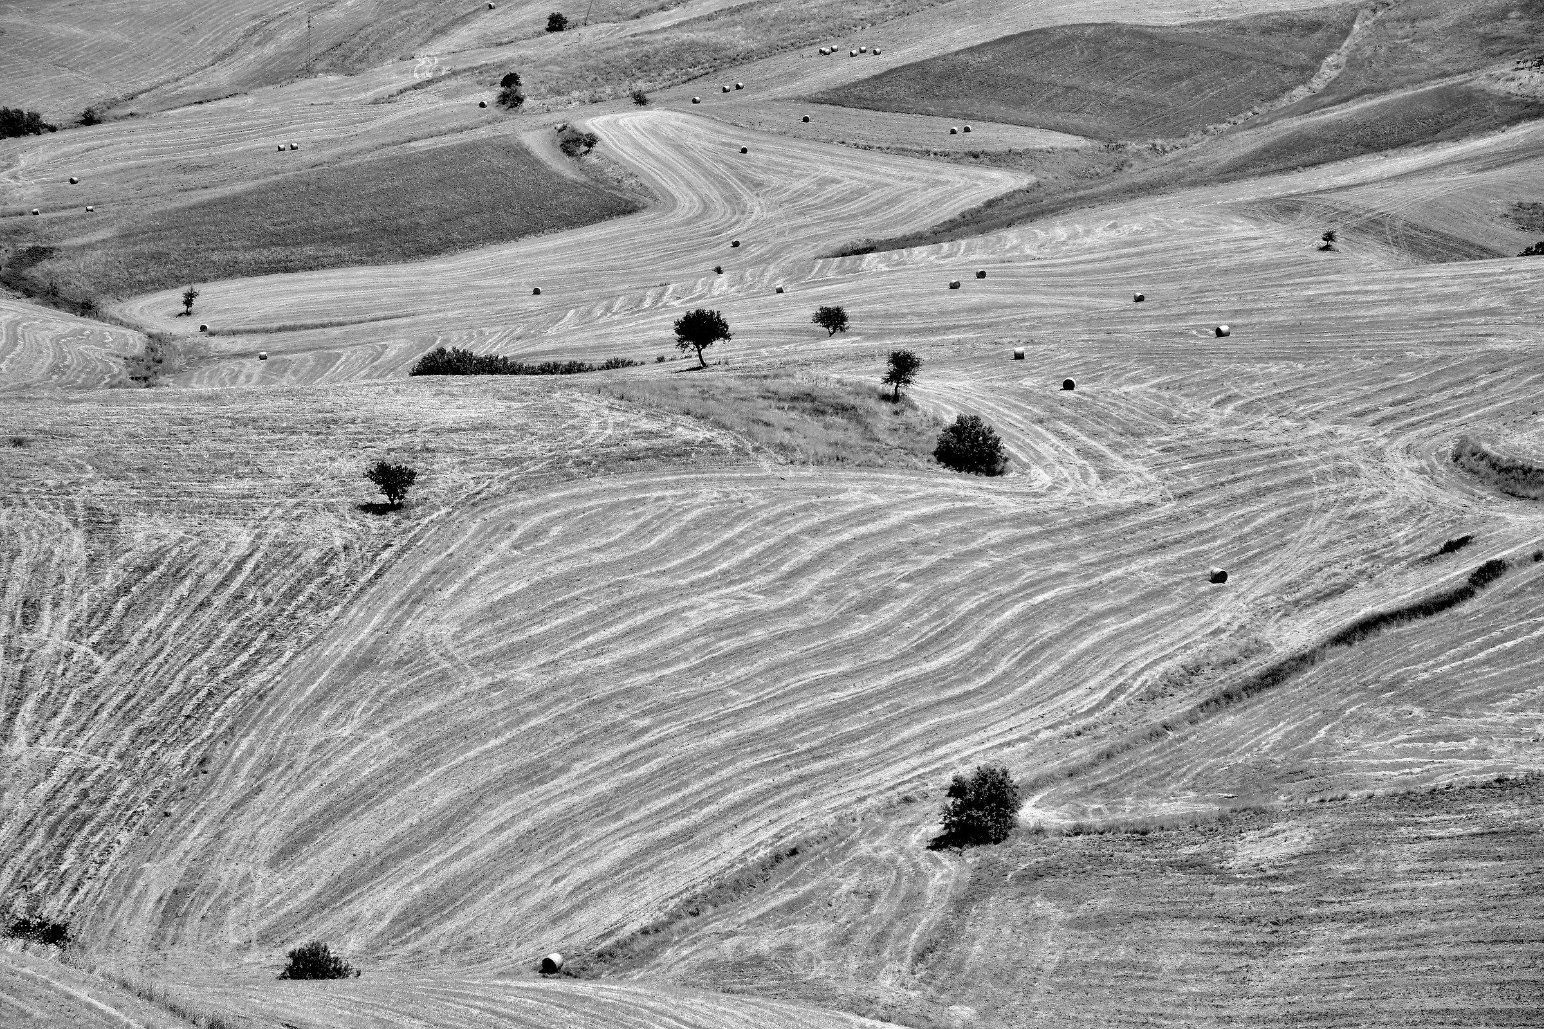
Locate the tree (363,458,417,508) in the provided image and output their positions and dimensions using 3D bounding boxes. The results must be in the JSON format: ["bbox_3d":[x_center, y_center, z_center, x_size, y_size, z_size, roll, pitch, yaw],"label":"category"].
[{"bbox_3d":[-45.645,-3.751,805.000,6.346,5.208,6.028,0,10,0],"label":"tree"}]

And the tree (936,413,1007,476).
[{"bbox_3d":[23.577,-8.388,800.000,8.599,6.800,8.169,0,10,0],"label":"tree"}]

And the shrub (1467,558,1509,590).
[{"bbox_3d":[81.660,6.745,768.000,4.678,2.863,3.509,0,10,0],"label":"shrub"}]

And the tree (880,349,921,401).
[{"bbox_3d":[16.294,-17.595,850.000,5.025,6.289,4.774,0,10,0],"label":"tree"}]

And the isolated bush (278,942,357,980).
[{"bbox_3d":[-43.169,42.555,640.000,7.567,3.705,6.054,0,10,0],"label":"isolated bush"}]

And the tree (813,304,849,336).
[{"bbox_3d":[8.599,-28.855,1000.000,5.195,4.473,4.936,0,10,0],"label":"tree"}]

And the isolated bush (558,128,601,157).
[{"bbox_3d":[-43.291,-83.494,1515.000,9.228,5.621,6.921,0,10,0],"label":"isolated bush"}]

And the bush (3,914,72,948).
[{"bbox_3d":[-70.430,39.882,645.000,6.702,2.978,4.356,0,10,0],"label":"bush"}]

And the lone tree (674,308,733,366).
[{"bbox_3d":[-9.612,-24.287,925.000,7.789,7.880,7.399,0,10,0],"label":"lone tree"}]

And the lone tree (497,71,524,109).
[{"bbox_3d":[-61.671,-100.166,1590.000,6.267,7.851,5.953,0,10,0],"label":"lone tree"}]

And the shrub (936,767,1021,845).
[{"bbox_3d":[21.231,29.587,685.000,8.222,7.536,7.811,0,10,0],"label":"shrub"}]

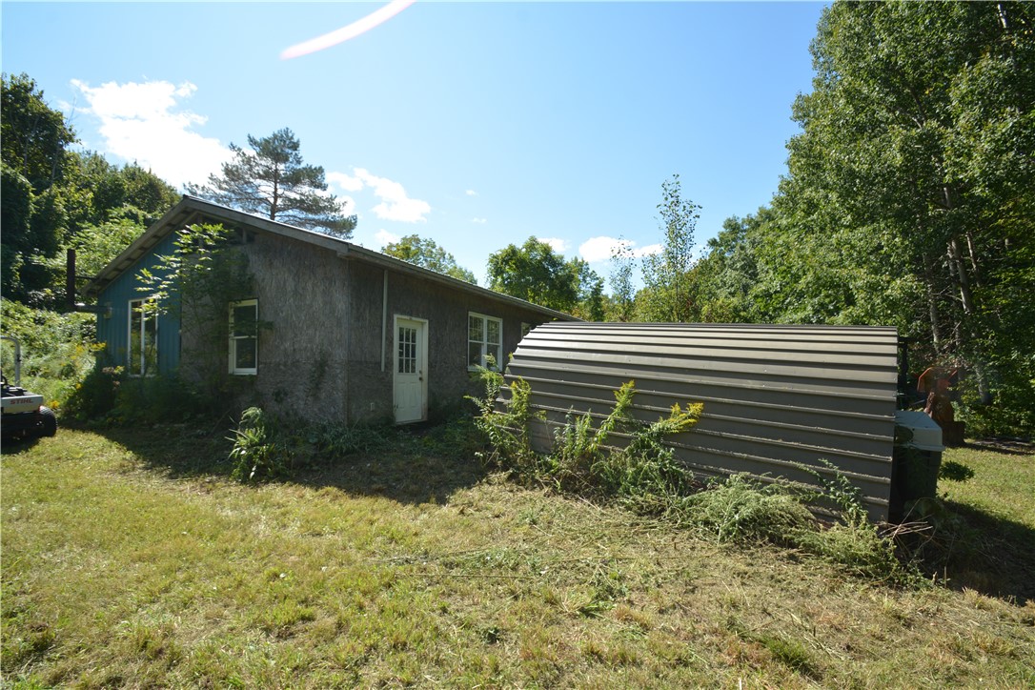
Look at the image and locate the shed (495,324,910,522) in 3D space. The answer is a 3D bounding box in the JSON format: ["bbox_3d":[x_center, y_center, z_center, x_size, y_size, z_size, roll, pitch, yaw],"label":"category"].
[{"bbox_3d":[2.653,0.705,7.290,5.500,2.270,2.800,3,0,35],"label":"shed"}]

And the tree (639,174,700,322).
[{"bbox_3d":[5.816,-2.077,16.500,2.334,8.937,2.334,0,-3,0],"label":"tree"}]

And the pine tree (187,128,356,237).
[{"bbox_3d":[-13.657,-4.807,24.000,9.441,14.518,9.441,0,-3,0],"label":"pine tree"}]

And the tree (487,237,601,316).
[{"bbox_3d":[1.702,-2.090,28.000,7.425,9.867,7.425,0,-3,0],"label":"tree"}]

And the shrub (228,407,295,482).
[{"bbox_3d":[-3.200,1.235,5.400,0.840,0.930,0.800,0,-3,0],"label":"shrub"}]

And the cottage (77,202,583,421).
[{"bbox_3d":[-4.108,-0.496,15.261,9.450,4.980,13.500,-2,-3,26],"label":"cottage"}]

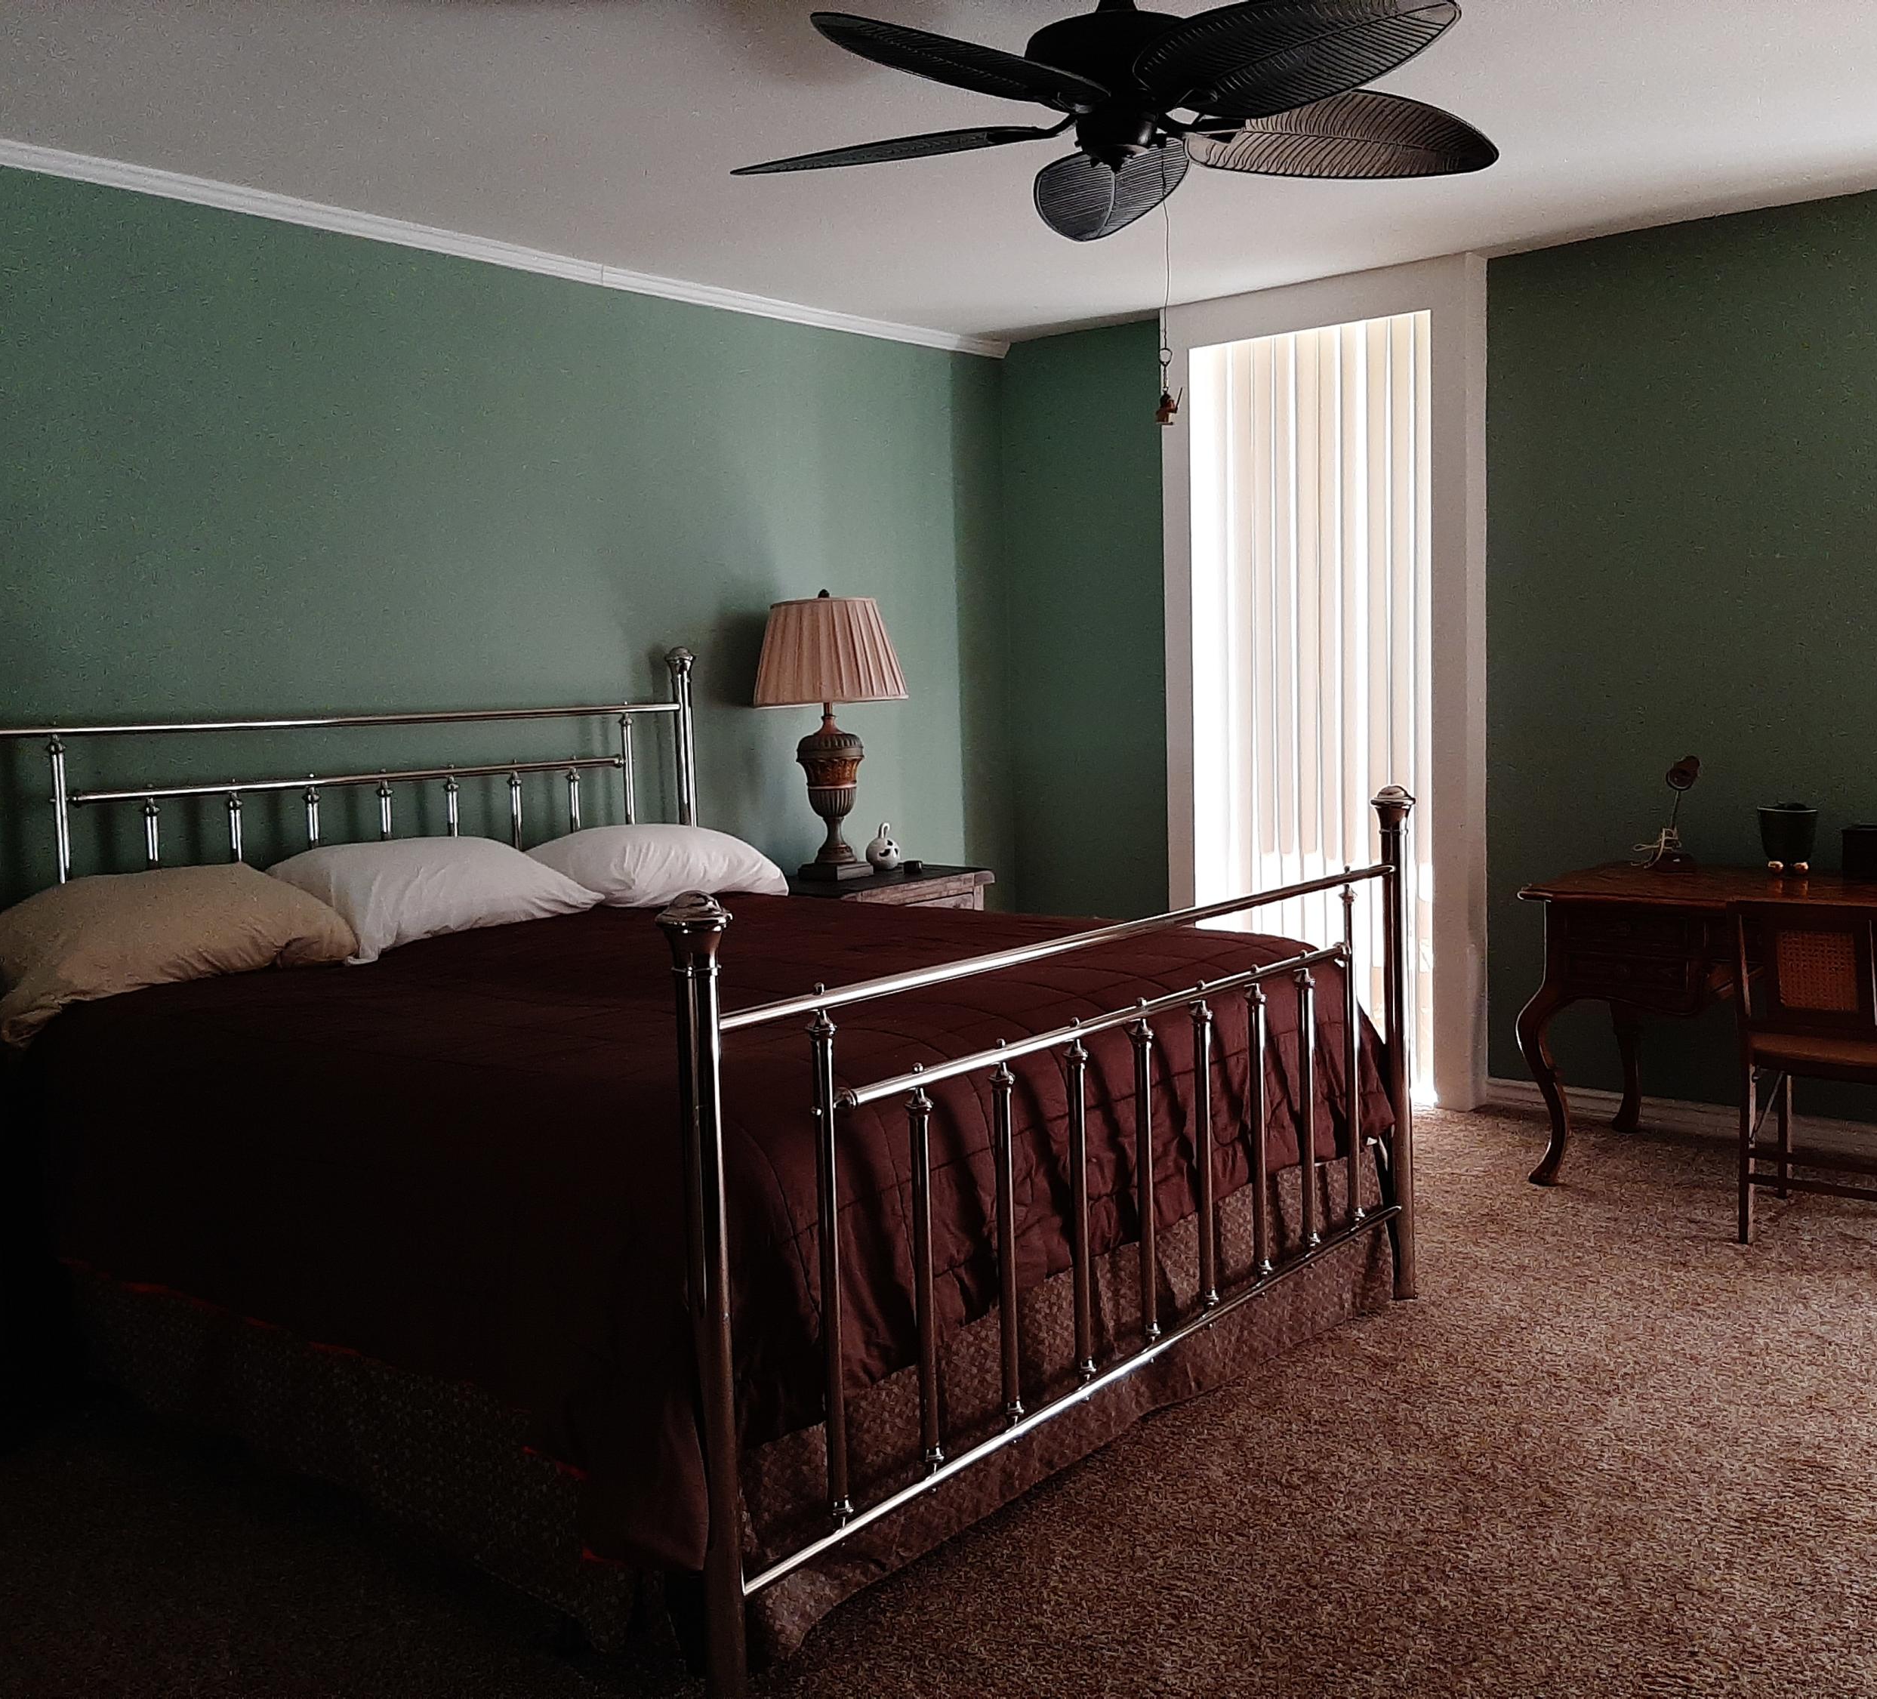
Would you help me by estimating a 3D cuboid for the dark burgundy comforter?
[{"bbox_3d":[-0.481,0.475,3.526,2.090,0.500,1.960,4,8,40],"label":"dark burgundy comforter"}]

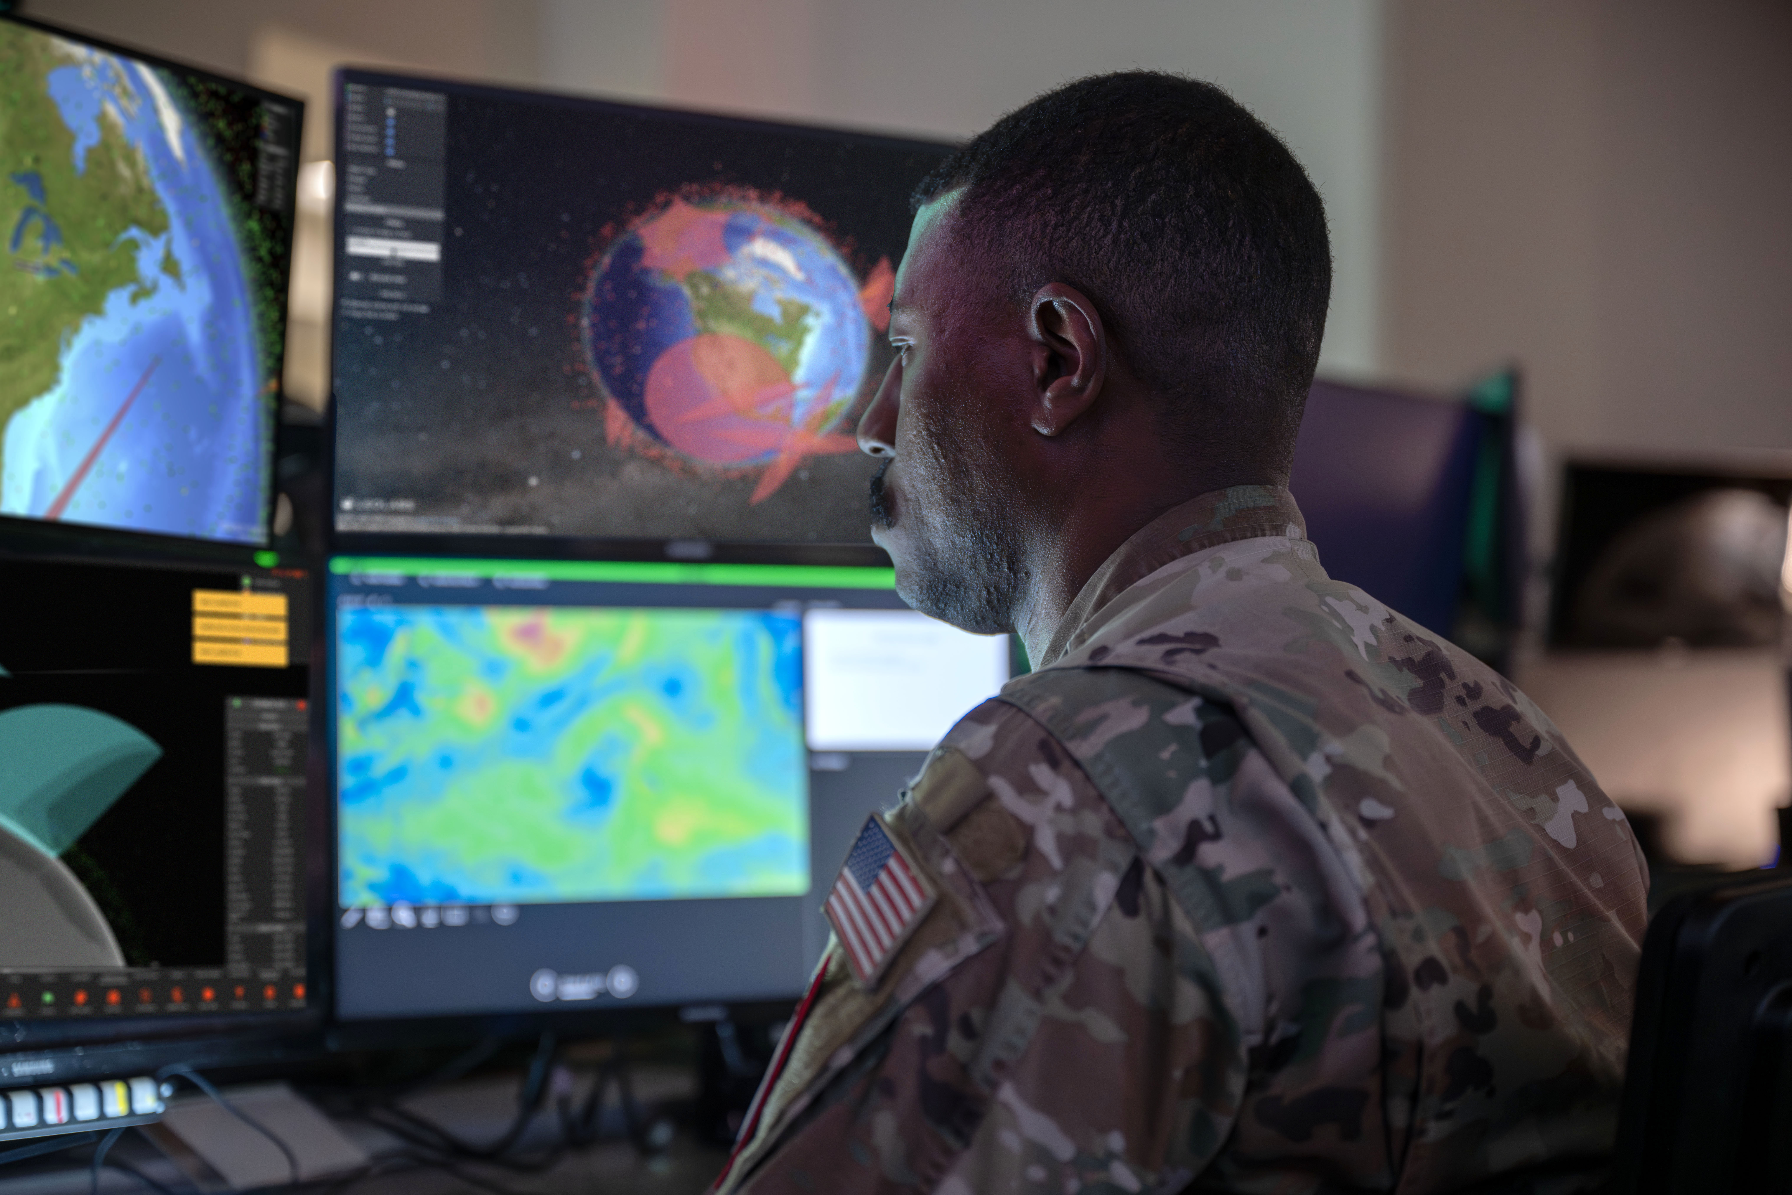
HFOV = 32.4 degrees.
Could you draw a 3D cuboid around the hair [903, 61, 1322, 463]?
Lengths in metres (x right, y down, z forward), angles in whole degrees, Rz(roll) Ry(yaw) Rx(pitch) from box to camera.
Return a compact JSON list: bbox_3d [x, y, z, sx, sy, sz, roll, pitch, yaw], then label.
[{"bbox_3d":[0.102,-0.147,1.390,0.195,0.177,0.165,-5,-2,28],"label":"hair"}]

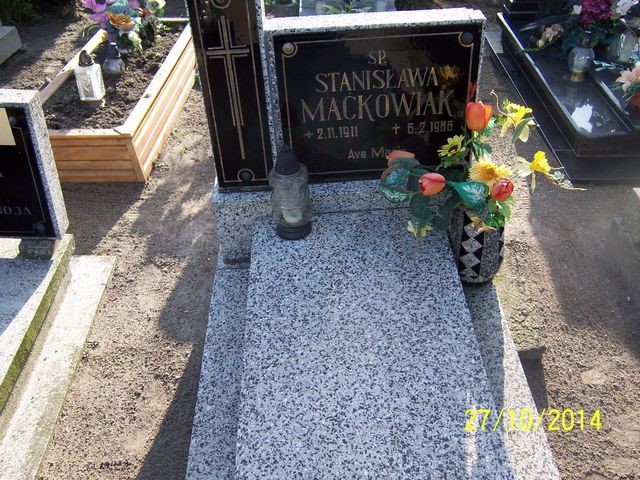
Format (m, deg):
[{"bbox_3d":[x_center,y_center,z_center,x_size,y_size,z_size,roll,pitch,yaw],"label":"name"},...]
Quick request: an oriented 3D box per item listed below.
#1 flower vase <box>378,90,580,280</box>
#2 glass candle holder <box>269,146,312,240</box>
[{"bbox_3d":[0.452,-0.073,1.750,0.550,0.570,0.380,-3,40,1],"label":"flower vase"},{"bbox_3d":[-0.084,-0.133,1.785,0.112,0.280,0.112,-3,40,1],"label":"glass candle holder"}]

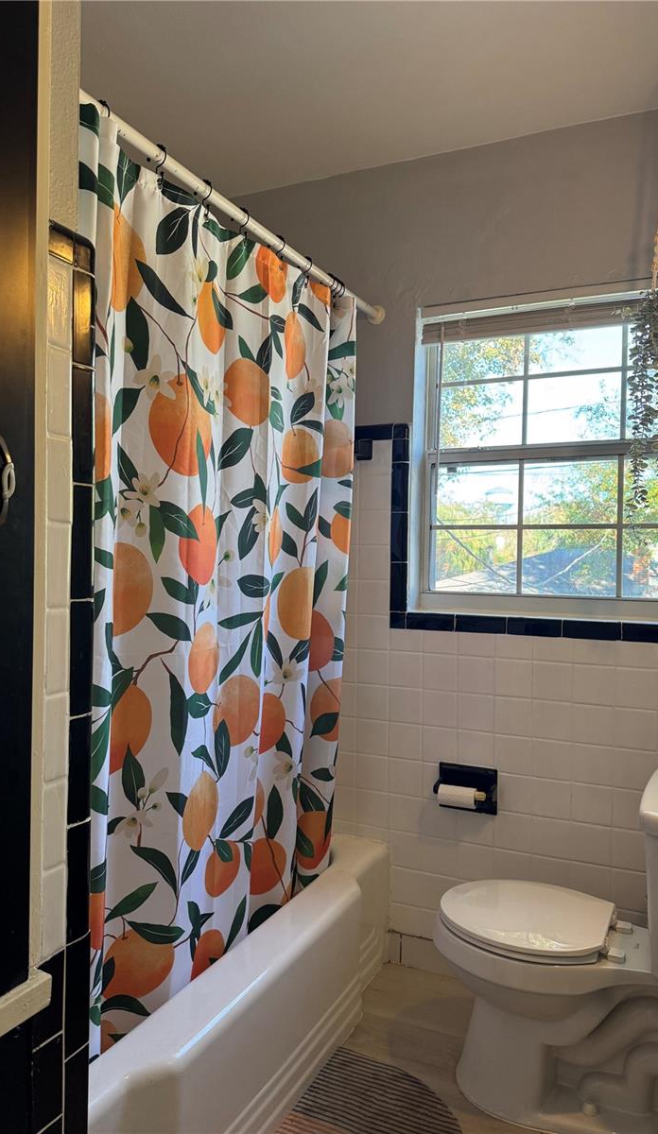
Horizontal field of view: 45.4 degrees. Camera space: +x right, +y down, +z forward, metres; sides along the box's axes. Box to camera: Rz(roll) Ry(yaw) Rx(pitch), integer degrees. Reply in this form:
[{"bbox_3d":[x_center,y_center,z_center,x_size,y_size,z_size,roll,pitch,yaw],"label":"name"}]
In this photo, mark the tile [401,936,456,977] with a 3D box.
[{"bbox_3d":[0.298,1.182,2.397,0.164,0.095,0.010,1,2,27],"label":"tile"}]

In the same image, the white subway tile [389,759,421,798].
[{"bbox_3d":[0.236,0.647,2.412,0.108,0.109,0.010,1,2,27],"label":"white subway tile"}]

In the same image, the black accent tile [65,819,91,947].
[{"bbox_3d":[-0.339,0.422,1.064,0.009,0.152,0.051,1,1,27],"label":"black accent tile"}]

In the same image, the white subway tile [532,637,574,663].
[{"bbox_3d":[0.626,0.231,2.192,0.108,0.071,0.010,1,1,27],"label":"white subway tile"}]

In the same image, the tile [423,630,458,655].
[{"bbox_3d":[0.336,0.227,2.348,0.108,0.070,0.009,1,1,26],"label":"tile"}]

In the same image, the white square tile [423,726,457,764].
[{"bbox_3d":[0.334,0.539,2.359,0.108,0.109,0.010,1,2,27],"label":"white square tile"}]

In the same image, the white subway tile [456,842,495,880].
[{"bbox_3d":[0.431,0.872,2.321,0.108,0.109,0.010,1,2,27],"label":"white subway tile"}]

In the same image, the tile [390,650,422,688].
[{"bbox_3d":[0.237,0.314,2.391,0.108,0.108,0.009,1,1,27],"label":"tile"}]

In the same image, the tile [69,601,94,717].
[{"bbox_3d":[-0.335,0.122,1.057,0.010,0.153,0.048,1,0,26],"label":"tile"}]

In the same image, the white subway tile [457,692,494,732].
[{"bbox_3d":[0.430,0.426,2.293,0.108,0.108,0.009,1,1,27],"label":"white subway tile"}]

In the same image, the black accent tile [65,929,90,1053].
[{"bbox_3d":[-0.340,0.574,1.058,0.010,0.150,0.048,1,0,26],"label":"black accent tile"}]

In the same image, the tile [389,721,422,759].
[{"bbox_3d":[0.236,0.536,2.404,0.108,0.109,0.009,1,1,26],"label":"tile"}]

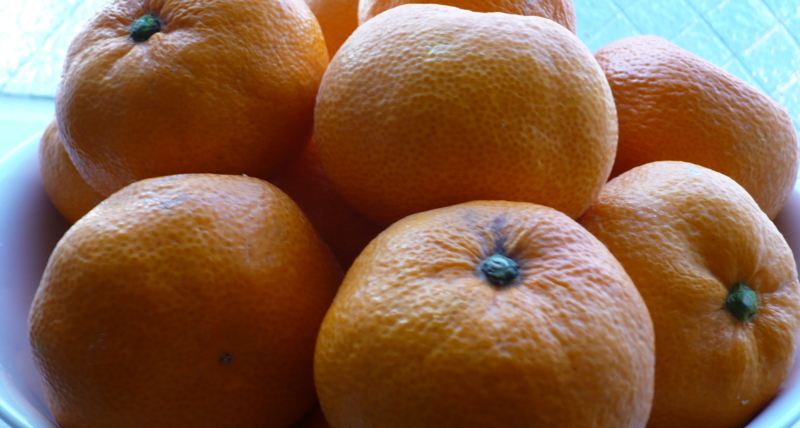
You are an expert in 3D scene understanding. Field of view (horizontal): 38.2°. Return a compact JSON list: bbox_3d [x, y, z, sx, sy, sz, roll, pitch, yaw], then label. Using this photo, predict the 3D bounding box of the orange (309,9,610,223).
[{"bbox_3d":[0.016,-0.022,0.276,0.072,0.057,0.072,9,9,0],"label":"orange"}]

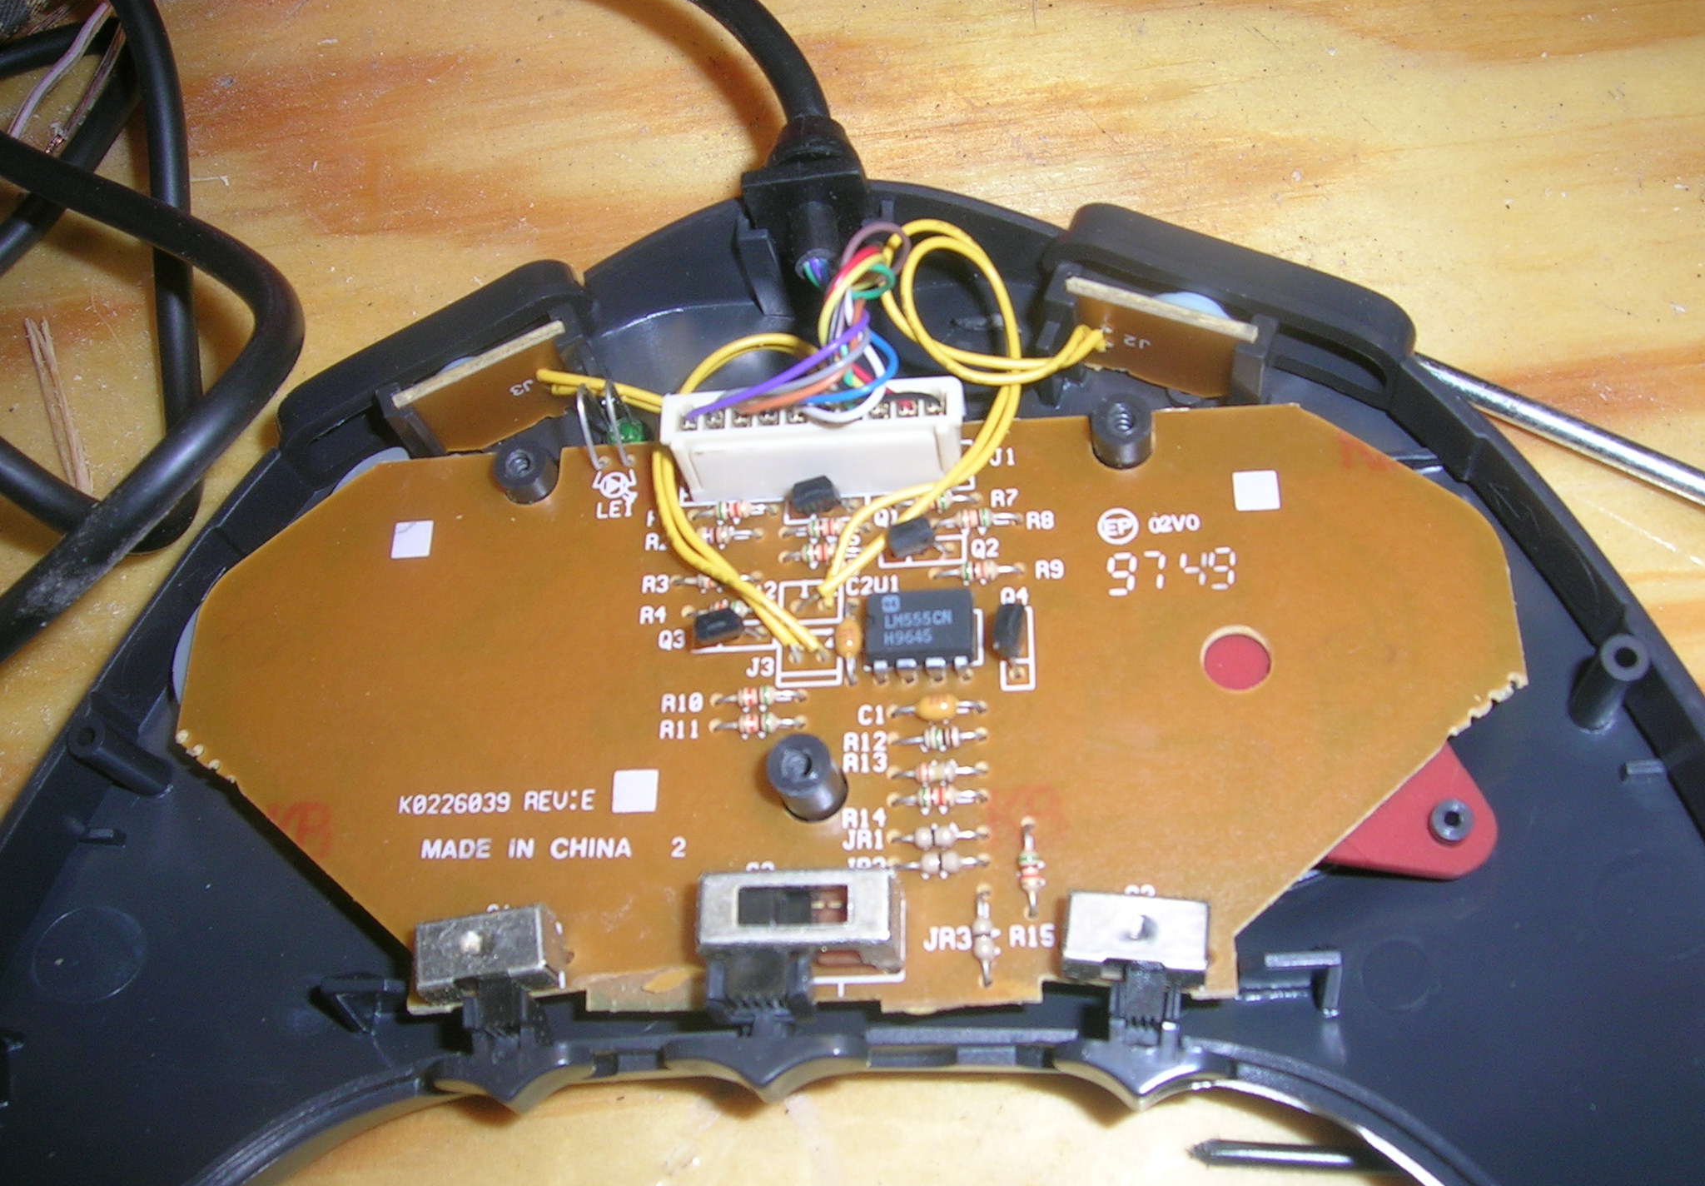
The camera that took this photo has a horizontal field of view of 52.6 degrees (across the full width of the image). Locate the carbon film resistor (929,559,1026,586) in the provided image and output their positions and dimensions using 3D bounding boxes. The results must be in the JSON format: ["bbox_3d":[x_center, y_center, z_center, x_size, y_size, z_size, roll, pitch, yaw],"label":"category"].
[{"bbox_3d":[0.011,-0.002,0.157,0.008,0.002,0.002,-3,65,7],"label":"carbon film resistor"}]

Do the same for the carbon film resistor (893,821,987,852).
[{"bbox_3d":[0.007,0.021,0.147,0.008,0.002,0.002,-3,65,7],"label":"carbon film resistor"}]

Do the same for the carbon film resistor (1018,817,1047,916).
[{"bbox_3d":[0.015,0.022,0.142,0.002,0.002,0.008,-3,65,8],"label":"carbon film resistor"}]

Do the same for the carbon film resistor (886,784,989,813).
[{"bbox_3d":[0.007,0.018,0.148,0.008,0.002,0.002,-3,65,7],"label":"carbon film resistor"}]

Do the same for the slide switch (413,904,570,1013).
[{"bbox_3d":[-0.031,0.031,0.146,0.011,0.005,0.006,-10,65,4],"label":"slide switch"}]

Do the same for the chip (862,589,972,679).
[{"bbox_3d":[0.006,0.003,0.154,0.009,0.004,0.008,-3,65,7],"label":"chip"}]

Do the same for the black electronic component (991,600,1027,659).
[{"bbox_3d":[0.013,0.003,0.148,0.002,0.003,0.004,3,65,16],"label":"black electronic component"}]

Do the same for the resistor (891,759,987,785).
[{"bbox_3d":[0.007,0.015,0.147,0.008,0.002,0.002,-4,65,8],"label":"resistor"}]

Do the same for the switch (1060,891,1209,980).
[{"bbox_3d":[0.023,0.027,0.137,0.011,0.005,0.005,3,66,11],"label":"switch"}]

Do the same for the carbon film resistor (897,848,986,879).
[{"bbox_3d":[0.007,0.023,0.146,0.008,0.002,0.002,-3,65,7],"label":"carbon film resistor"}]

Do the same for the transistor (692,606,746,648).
[{"bbox_3d":[-0.012,0.003,0.154,0.004,0.004,0.002,-14,64,3],"label":"transistor"}]

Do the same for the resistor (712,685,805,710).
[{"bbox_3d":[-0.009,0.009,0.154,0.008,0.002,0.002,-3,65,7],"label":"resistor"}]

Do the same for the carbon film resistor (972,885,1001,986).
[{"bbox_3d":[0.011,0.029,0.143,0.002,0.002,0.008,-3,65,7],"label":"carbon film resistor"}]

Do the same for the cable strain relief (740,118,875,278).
[{"bbox_3d":[-0.004,-0.040,0.174,0.012,0.012,0.016,-5,65,6],"label":"cable strain relief"}]

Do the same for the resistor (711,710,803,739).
[{"bbox_3d":[-0.008,0.011,0.151,0.008,0.002,0.002,-3,65,8],"label":"resistor"}]

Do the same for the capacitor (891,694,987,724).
[{"bbox_3d":[0.007,0.010,0.149,0.008,0.002,0.002,-3,65,8],"label":"capacitor"}]

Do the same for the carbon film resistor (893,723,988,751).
[{"bbox_3d":[0.007,0.012,0.148,0.008,0.002,0.002,-3,65,8],"label":"carbon film resistor"}]

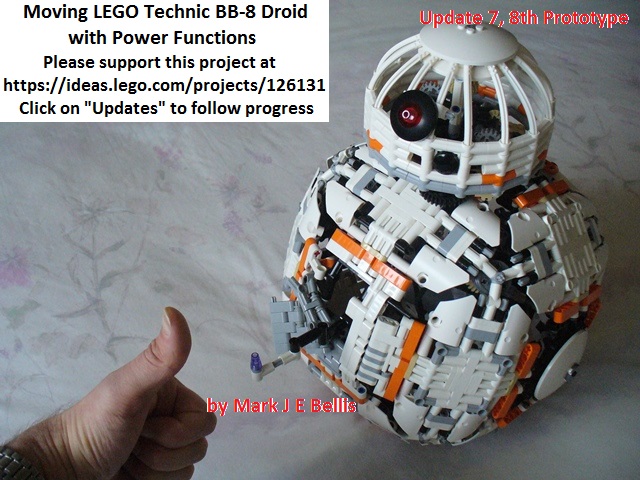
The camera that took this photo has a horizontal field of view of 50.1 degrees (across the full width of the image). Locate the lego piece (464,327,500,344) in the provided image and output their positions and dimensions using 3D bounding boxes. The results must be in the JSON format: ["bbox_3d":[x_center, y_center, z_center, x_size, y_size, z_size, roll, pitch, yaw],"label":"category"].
[{"bbox_3d":[0.112,0.065,0.468,0.024,0.008,0.007,12,18,-7],"label":"lego piece"}]

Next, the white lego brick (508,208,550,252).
[{"bbox_3d":[0.143,-0.005,0.478,0.039,0.012,0.020,-18,68,-33],"label":"white lego brick"}]

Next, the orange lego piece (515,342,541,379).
[{"bbox_3d":[0.145,0.085,0.479,0.008,0.030,0.007,0,35,-27],"label":"orange lego piece"}]

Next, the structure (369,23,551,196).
[{"bbox_3d":[0.100,-0.105,0.480,0.131,0.092,0.135,0,41,0],"label":"structure"}]

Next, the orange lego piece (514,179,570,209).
[{"bbox_3d":[0.167,-0.035,0.513,0.072,0.008,0.008,-18,70,-44],"label":"orange lego piece"}]

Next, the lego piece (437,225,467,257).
[{"bbox_3d":[0.090,0.000,0.468,0.008,0.007,0.024,39,82,19],"label":"lego piece"}]

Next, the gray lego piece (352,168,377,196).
[{"bbox_3d":[0.034,-0.041,0.500,0.024,0.007,0.008,-48,50,-8],"label":"gray lego piece"}]

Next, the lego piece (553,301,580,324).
[{"bbox_3d":[0.176,0.050,0.486,0.007,0.008,0.030,13,22,42],"label":"lego piece"}]

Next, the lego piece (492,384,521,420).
[{"bbox_3d":[0.140,0.122,0.513,0.008,0.032,0.008,1,34,-24],"label":"lego piece"}]

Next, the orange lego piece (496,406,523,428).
[{"bbox_3d":[0.149,0.139,0.541,0.029,0.008,0.007,-18,68,-44],"label":"orange lego piece"}]

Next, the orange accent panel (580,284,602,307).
[{"bbox_3d":[0.209,0.043,0.526,0.008,0.008,0.032,9,19,43],"label":"orange accent panel"}]

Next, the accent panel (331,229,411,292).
[{"bbox_3d":[0.037,0.014,0.493,0.072,0.008,0.008,37,11,31],"label":"accent panel"}]

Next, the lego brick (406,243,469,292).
[{"bbox_3d":[0.082,0.024,0.459,0.039,0.024,0.012,37,11,30],"label":"lego brick"}]

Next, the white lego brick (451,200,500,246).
[{"bbox_3d":[0.111,-0.010,0.465,0.024,0.012,0.039,-37,56,-25],"label":"white lego brick"}]

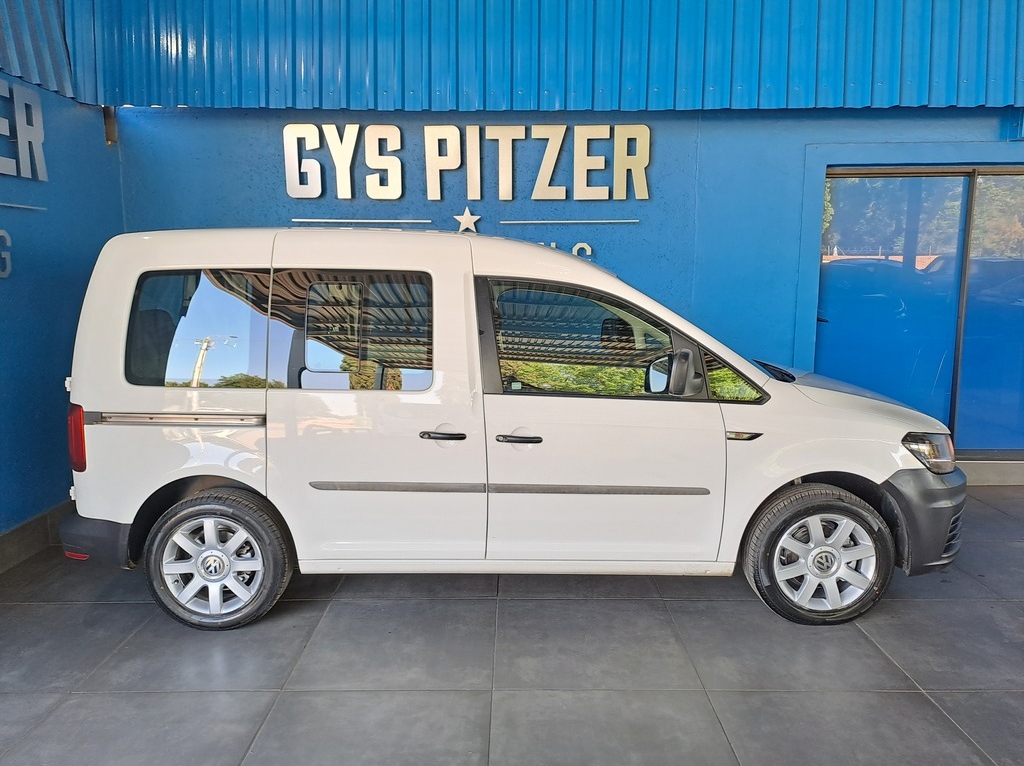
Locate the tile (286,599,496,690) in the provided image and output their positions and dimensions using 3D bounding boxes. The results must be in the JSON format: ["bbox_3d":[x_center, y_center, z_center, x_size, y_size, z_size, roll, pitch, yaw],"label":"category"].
[{"bbox_3d":[-0.470,1.122,3.220,0.800,0.010,0.795,0,8,1],"label":"tile"}]

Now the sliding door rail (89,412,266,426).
[{"bbox_3d":[-1.432,0.156,3.157,0.765,0.050,0.035,1,8,0],"label":"sliding door rail"}]

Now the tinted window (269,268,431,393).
[{"bbox_3d":[-0.686,-0.223,3.133,0.700,0.520,0.040,0,0,0],"label":"tinted window"}]

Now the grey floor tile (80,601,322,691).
[{"bbox_3d":[-1.270,1.119,3.192,0.800,0.010,0.800,0,8,1],"label":"grey floor tile"}]

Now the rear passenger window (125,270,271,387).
[{"bbox_3d":[-1.338,-0.234,3.158,0.610,0.505,0.030,0,-4,0],"label":"rear passenger window"}]

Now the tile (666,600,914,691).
[{"bbox_3d":[1.138,1.107,3.175,0.800,0.010,0.800,0,8,1],"label":"tile"}]

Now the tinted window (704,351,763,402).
[{"bbox_3d":[0.959,-0.029,3.200,0.255,0.215,0.030,-1,-8,-6],"label":"tinted window"}]

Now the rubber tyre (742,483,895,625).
[{"bbox_3d":[1.373,0.766,3.342,0.620,0.620,0.205,0,8,0],"label":"rubber tyre"}]

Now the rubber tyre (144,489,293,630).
[{"bbox_3d":[-1.313,0.789,3.329,0.632,0.630,0.205,0,8,0],"label":"rubber tyre"}]

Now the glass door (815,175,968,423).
[{"bbox_3d":[2.723,-0.455,5.381,1.055,2.030,0.050,0,8,1],"label":"glass door"}]

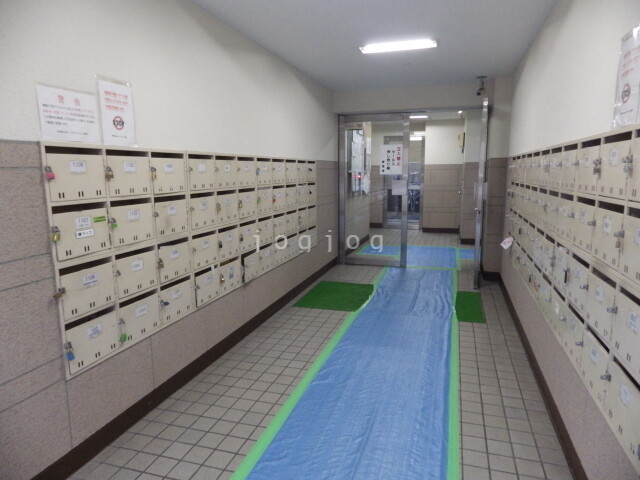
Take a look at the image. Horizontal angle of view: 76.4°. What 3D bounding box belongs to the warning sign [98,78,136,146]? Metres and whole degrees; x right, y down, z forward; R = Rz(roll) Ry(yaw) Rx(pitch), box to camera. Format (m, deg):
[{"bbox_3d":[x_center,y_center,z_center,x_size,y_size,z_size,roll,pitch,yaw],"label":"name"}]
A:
[{"bbox_3d":[-1.000,-0.622,2.025,0.008,0.306,0.218,3,10,18],"label":"warning sign"}]

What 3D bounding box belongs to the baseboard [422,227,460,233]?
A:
[{"bbox_3d":[2.666,-0.203,8.937,0.790,0.110,0.020,3,10,18],"label":"baseboard"}]

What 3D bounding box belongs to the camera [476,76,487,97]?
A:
[{"bbox_3d":[1.849,-1.762,4.653,0.115,0.200,0.095,-9,13,-41],"label":"camera"}]

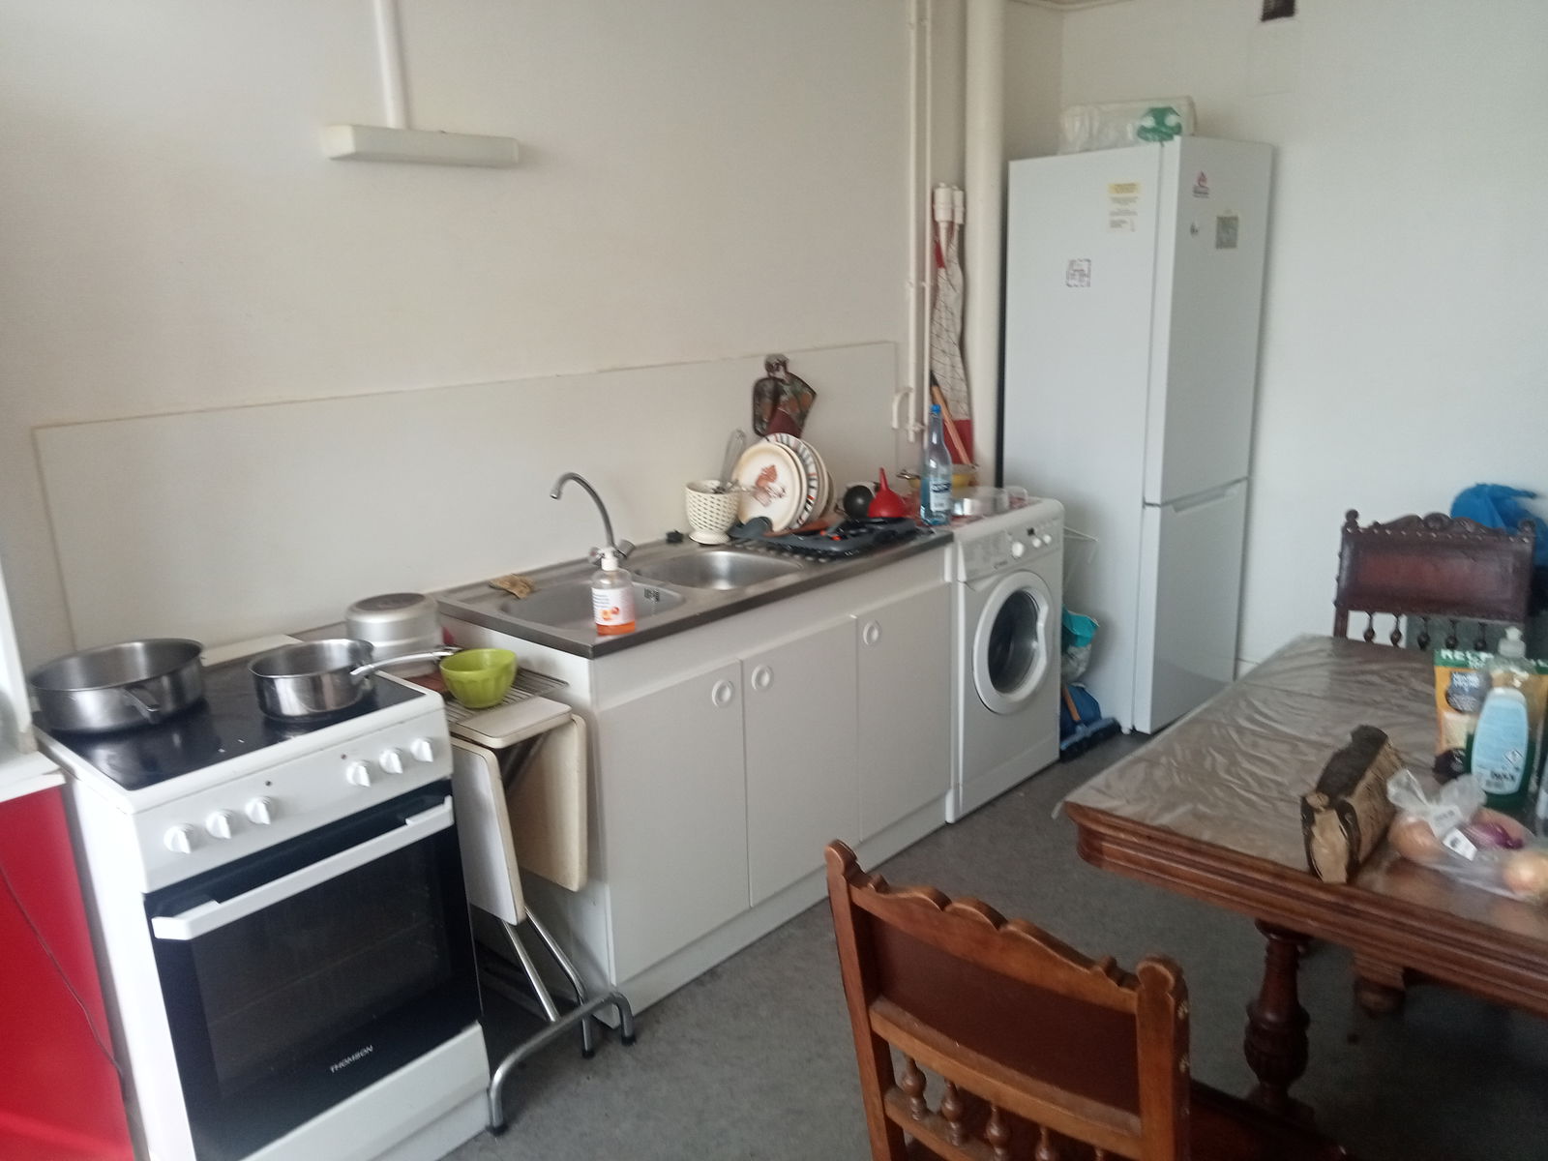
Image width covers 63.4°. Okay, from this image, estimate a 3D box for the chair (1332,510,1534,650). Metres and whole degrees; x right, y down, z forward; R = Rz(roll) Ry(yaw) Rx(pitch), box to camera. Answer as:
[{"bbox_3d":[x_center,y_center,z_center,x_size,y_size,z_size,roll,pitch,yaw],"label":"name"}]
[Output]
[{"bbox_3d":[1.510,0.343,2.938,0.450,0.910,0.490,6,17,26],"label":"chair"}]

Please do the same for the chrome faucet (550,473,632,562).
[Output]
[{"bbox_3d":[-0.435,-0.144,2.991,0.090,0.247,0.270,8,18,32],"label":"chrome faucet"}]

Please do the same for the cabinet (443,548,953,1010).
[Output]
[{"bbox_3d":[-0.145,0.369,3.186,0.585,0.845,1.215,12,21,42],"label":"cabinet"}]

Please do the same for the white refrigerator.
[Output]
[{"bbox_3d":[1.188,-0.484,4.237,0.610,1.855,0.600,13,21,43],"label":"white refrigerator"}]

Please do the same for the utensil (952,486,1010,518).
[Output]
[{"bbox_3d":[0.592,-0.224,3.583,0.165,0.053,0.165,-2,15,0],"label":"utensil"}]

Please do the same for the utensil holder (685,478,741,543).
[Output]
[{"bbox_3d":[-0.167,-0.178,3.302,0.140,0.136,0.140,-2,15,0],"label":"utensil holder"}]

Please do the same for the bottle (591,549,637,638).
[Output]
[{"bbox_3d":[-0.323,0.017,2.536,0.082,0.178,0.080,0,15,7],"label":"bottle"}]

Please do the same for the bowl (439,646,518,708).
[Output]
[{"bbox_3d":[-0.553,0.191,2.365,0.142,0.087,0.142,-2,14,0],"label":"bowl"}]

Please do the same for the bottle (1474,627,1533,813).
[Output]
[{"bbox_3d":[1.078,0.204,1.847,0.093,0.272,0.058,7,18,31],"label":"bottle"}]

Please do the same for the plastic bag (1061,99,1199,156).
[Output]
[{"bbox_3d":[1.103,-1.403,3.903,0.380,0.145,0.220,7,17,31],"label":"plastic bag"}]

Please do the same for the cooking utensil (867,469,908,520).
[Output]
[{"bbox_3d":[0.304,-0.239,3.392,0.110,0.124,0.110,-2,15,1],"label":"cooking utensil"}]

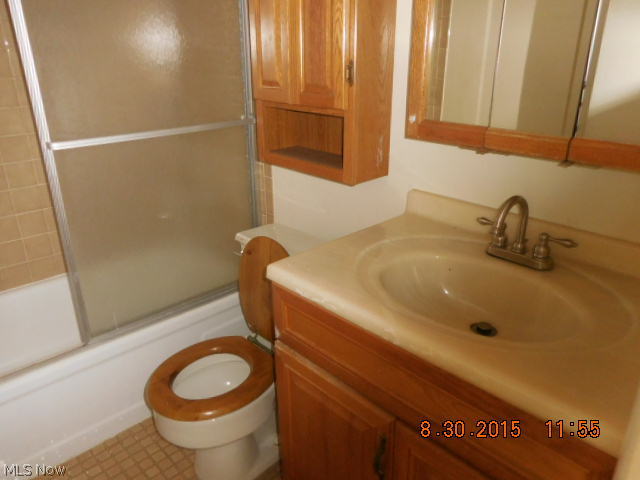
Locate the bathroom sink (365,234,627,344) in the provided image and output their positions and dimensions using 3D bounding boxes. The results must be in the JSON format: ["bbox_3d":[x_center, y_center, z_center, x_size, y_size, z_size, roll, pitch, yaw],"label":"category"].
[{"bbox_3d":[0.334,0.150,1.008,0.440,0.145,0.565,-20,29,-41],"label":"bathroom sink"}]

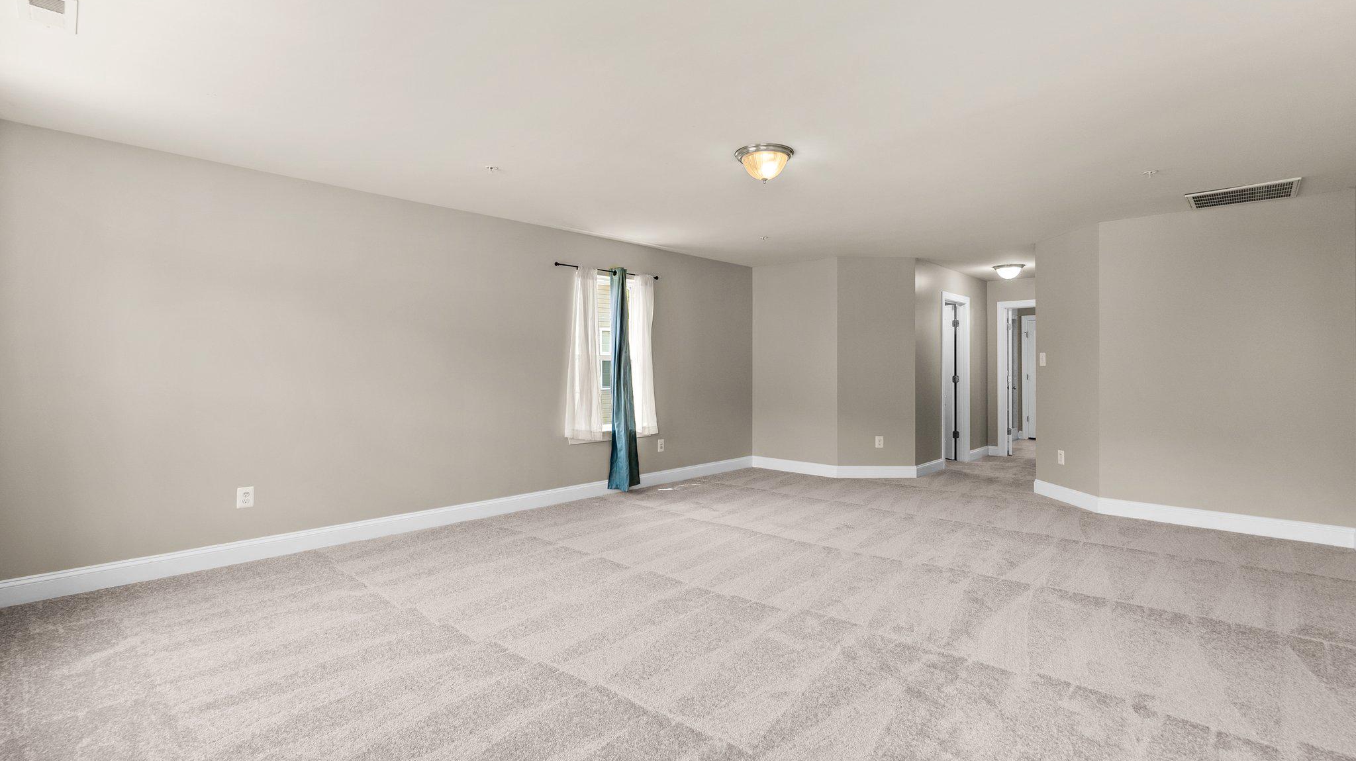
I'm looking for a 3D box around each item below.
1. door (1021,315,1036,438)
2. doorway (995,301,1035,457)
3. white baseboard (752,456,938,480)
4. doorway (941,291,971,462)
[{"bbox_3d":[6.250,-0.027,10.105,0.880,2.130,0.080,1,1,44],"label":"door"},{"bbox_3d":[4.792,0.001,8.042,0.950,2.150,0.130,1,1,44],"label":"doorway"},{"bbox_3d":[2.042,1.020,7.060,2.238,0.138,0.814,0,1,-1],"label":"white baseboard"},{"bbox_3d":[3.467,0.009,7.598,0.130,2.145,0.965,1,1,44],"label":"doorway"}]

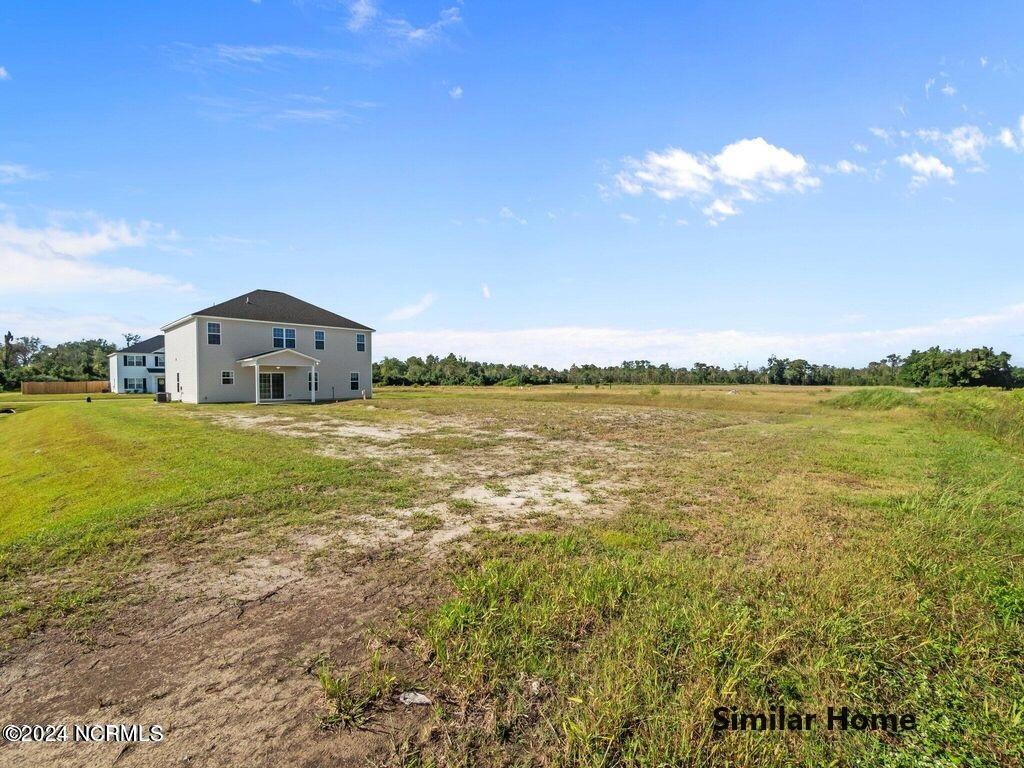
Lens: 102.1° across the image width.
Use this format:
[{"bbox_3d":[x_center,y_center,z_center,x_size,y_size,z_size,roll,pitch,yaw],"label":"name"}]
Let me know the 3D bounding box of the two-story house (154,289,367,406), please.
[{"bbox_3d":[-20.904,-3.457,36.472,14.765,9.574,13.503,0,1,42],"label":"two-story house"}]

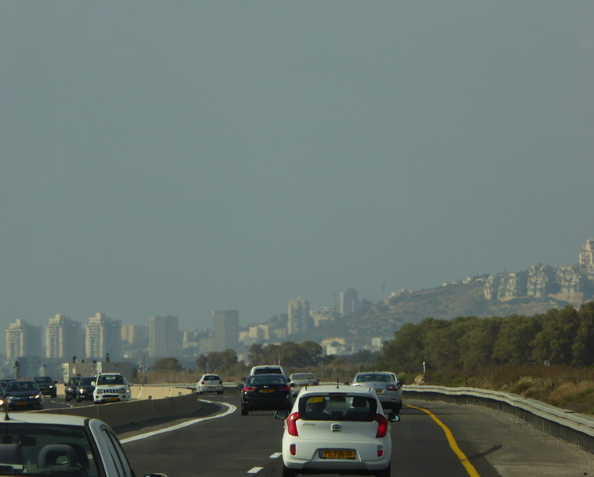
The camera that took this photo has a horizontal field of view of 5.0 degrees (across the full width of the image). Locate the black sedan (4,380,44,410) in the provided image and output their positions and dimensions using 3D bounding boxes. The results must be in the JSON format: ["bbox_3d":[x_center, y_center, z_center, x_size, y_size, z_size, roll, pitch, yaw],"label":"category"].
[{"bbox_3d":[-12.514,7.239,313.000,1.780,1.460,4.500,0,-1,-1],"label":"black sedan"}]

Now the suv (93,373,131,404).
[{"bbox_3d":[-8.799,7.277,327.000,1.650,1.700,3.800,0,-1,0],"label":"suv"}]

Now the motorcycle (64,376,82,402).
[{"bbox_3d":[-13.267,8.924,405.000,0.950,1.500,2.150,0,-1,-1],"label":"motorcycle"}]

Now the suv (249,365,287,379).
[{"bbox_3d":[-1.352,6.690,314.000,1.860,1.740,4.600,0,-1,-1],"label":"suv"}]

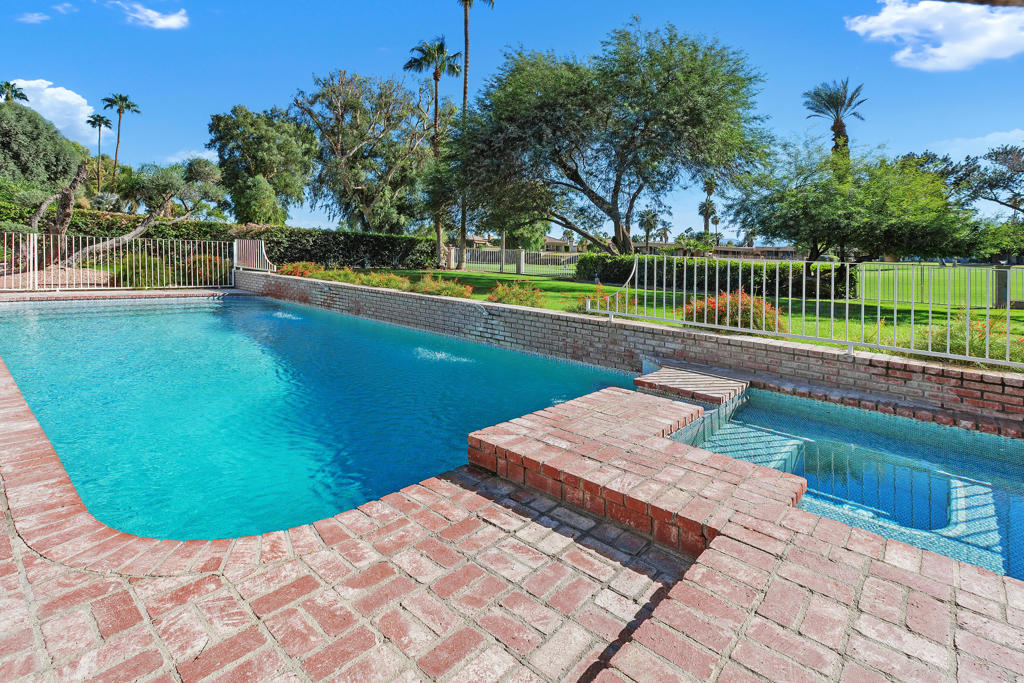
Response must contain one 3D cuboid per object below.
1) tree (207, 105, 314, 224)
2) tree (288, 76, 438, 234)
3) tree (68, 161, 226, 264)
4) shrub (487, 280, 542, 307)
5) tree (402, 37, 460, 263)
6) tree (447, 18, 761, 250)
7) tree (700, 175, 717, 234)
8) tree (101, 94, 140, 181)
[{"bbox_3d":[-17.181,-10.841,31.214,6.610,10.130,6.280,-4,10,-28],"label":"tree"},{"bbox_3d":[-9.114,-10.628,28.121,8.930,11.330,8.040,-2,9,-17],"label":"tree"},{"bbox_3d":[-11.082,-3.858,13.761,4.320,3.080,3.030,-6,11,-38],"label":"tree"},{"bbox_3d":[0.040,-0.751,7.364,0.910,0.470,0.770,1,9,0],"label":"shrub"},{"bbox_3d":[-4.241,-9.955,24.588,3.090,11.760,3.090,0,9,-10],"label":"tree"},{"bbox_3d":[4.303,-8.007,19.681,13.100,10.560,11.130,3,9,11],"label":"tree"},{"bbox_3d":[36.198,-22.919,83.835,3.040,15.020,3.040,5,10,22],"label":"tree"},{"bbox_3d":[-36.033,-15.440,41.940,2.730,13.660,2.730,-6,12,-39],"label":"tree"}]

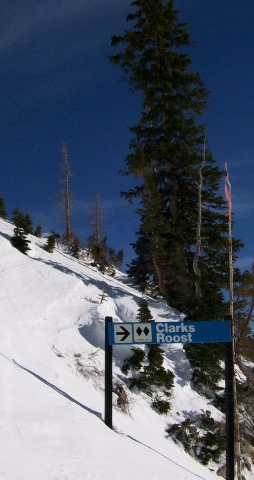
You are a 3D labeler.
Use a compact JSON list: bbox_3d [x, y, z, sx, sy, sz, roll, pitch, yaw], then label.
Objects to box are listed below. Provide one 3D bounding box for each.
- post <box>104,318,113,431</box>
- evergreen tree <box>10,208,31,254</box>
[{"bbox_3d":[-0.246,1.805,9.000,0.100,1.500,0.100,0,-9,0],"label":"post"},{"bbox_3d":[-4.960,-0.396,31.000,1.000,2.100,1.000,0,-9,0],"label":"evergreen tree"}]

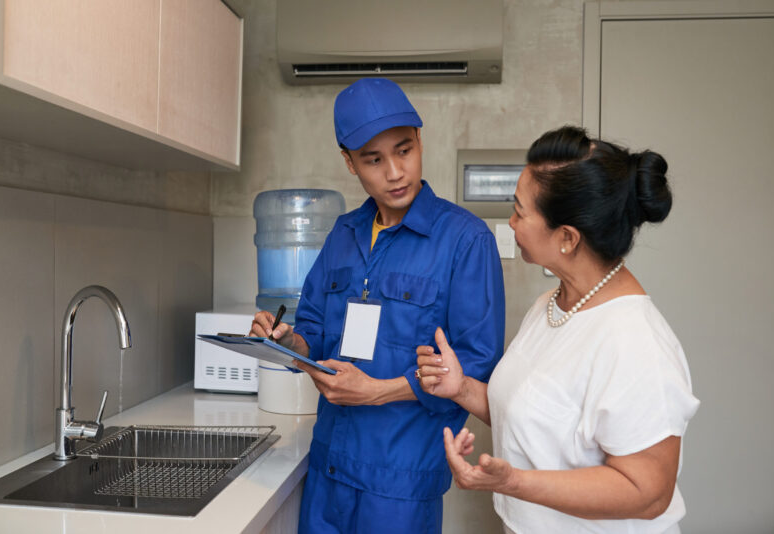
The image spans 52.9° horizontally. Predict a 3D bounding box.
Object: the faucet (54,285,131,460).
[{"bbox_3d":[-0.625,0.227,1.653,0.231,0.378,0.058,2,1,32],"label":"faucet"}]

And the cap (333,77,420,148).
[{"bbox_3d":[-0.025,-0.314,1.570,0.178,0.142,0.260,-16,5,-7],"label":"cap"}]

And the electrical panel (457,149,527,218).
[{"bbox_3d":[0.424,-0.287,2.733,0.355,0.241,0.045,1,1,7],"label":"electrical panel"}]

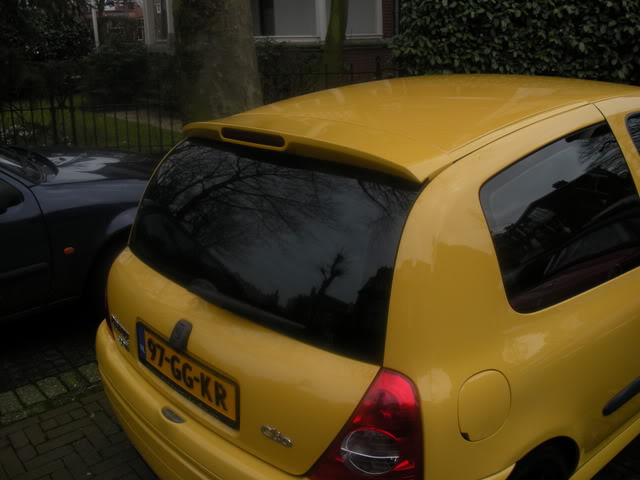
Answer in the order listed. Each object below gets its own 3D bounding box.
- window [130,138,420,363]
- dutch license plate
[{"bbox_3d":[-0.227,-0.040,1.978,1.230,0.500,0.110,18,-6,44],"label":"window"},{"bbox_3d":[-0.403,0.382,1.938,0.020,0.116,0.525,-11,21,-42],"label":"dutch license plate"}]

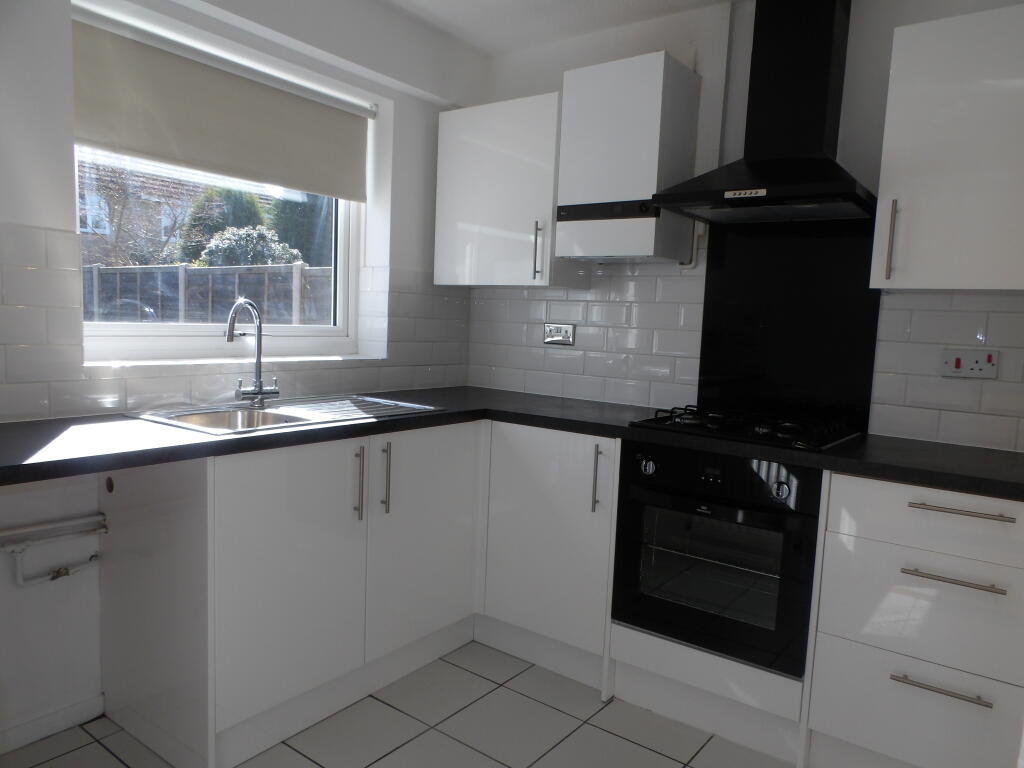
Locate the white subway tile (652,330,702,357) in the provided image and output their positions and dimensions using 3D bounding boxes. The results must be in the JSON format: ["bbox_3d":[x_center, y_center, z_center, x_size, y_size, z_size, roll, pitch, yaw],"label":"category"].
[{"bbox_3d":[0.638,-0.159,2.732,0.200,0.100,0.009,6,6,37],"label":"white subway tile"}]

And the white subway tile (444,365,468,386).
[{"bbox_3d":[-0.256,-0.040,3.301,0.009,0.100,0.156,6,7,36],"label":"white subway tile"}]

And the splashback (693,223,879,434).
[{"bbox_3d":[0.949,-0.217,2.481,0.594,0.715,0.009,6,6,37],"label":"splashback"}]

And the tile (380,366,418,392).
[{"bbox_3d":[-0.485,-0.021,2.978,0.010,0.100,0.199,6,7,36],"label":"tile"}]

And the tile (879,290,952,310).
[{"bbox_3d":[1.276,-0.270,2.251,0.200,0.070,0.009,6,7,36],"label":"tile"}]

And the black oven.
[{"bbox_3d":[0.722,0.477,2.274,0.597,0.588,0.555,6,6,37],"label":"black oven"}]

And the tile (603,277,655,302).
[{"bbox_3d":[0.486,-0.376,2.842,0.200,0.100,0.009,6,7,36],"label":"tile"}]

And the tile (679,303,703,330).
[{"bbox_3d":[0.677,-0.250,2.683,0.093,0.100,0.010,6,7,36],"label":"tile"}]

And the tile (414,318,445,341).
[{"bbox_3d":[-0.364,-0.235,3.158,0.009,0.100,0.200,6,6,37],"label":"tile"}]

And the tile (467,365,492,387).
[{"bbox_3d":[-0.152,-0.036,3.301,0.132,0.101,0.010,6,7,36],"label":"tile"}]

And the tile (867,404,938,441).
[{"bbox_3d":[1.258,0.121,2.276,0.200,0.100,0.009,6,6,37],"label":"tile"}]

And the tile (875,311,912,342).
[{"bbox_3d":[1.232,-0.188,2.288,0.097,0.101,0.009,6,7,36],"label":"tile"}]

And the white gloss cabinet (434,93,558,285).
[{"bbox_3d":[0.013,-0.762,2.961,0.600,0.715,0.330,6,6,37],"label":"white gloss cabinet"}]

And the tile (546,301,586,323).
[{"bbox_3d":[0.235,-0.300,3.006,0.199,0.100,0.010,6,7,36],"label":"tile"}]

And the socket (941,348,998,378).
[{"bbox_3d":[1.396,-0.059,2.165,0.146,0.086,0.012,6,7,36],"label":"socket"}]

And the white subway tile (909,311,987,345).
[{"bbox_3d":[1.353,-0.174,2.199,0.200,0.101,0.009,6,7,36],"label":"white subway tile"}]

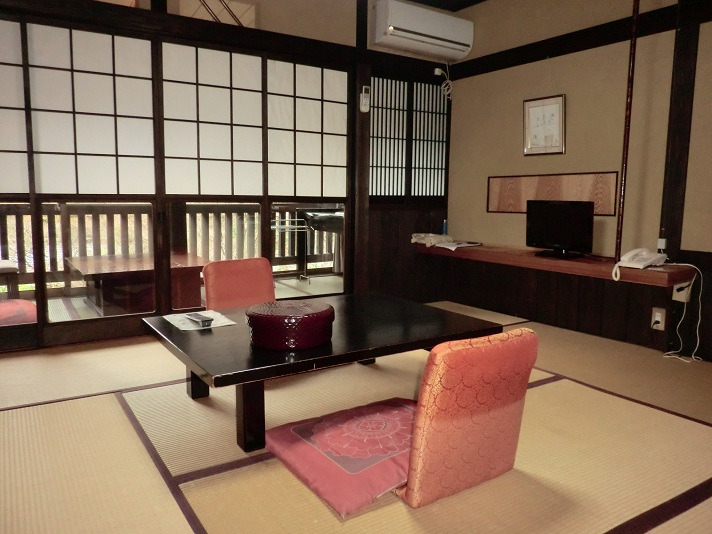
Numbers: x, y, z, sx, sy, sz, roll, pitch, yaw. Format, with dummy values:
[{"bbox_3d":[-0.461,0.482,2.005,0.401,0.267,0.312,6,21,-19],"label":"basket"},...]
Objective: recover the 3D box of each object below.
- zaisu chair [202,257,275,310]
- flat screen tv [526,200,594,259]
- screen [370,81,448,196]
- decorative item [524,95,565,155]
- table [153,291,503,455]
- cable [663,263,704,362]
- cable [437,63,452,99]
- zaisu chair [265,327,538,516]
[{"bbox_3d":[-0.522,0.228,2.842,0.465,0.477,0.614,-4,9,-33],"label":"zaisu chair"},{"bbox_3d":[1.243,-0.233,3.269,0.183,0.331,0.473,-4,9,-33],"label":"flat screen tv"},{"bbox_3d":[0.430,-0.972,4.108,0.764,0.863,0.042,-4,9,-33],"label":"screen"},{"bbox_3d":[1.254,-0.945,3.578,0.027,0.379,0.336,-4,9,-33],"label":"decorative item"},{"bbox_3d":[-0.142,0.390,2.232,1.222,0.320,0.851,-4,9,-33],"label":"table"},{"bbox_3d":[1.759,0.237,2.886,0.124,0.510,0.228,-4,9,-33],"label":"cable"},{"bbox_3d":[0.710,-1.461,4.186,0.162,0.278,0.058,-4,9,-33],"label":"cable"},{"bbox_3d":[0.111,0.386,1.685,0.614,0.473,0.689,-4,9,-33],"label":"zaisu chair"}]

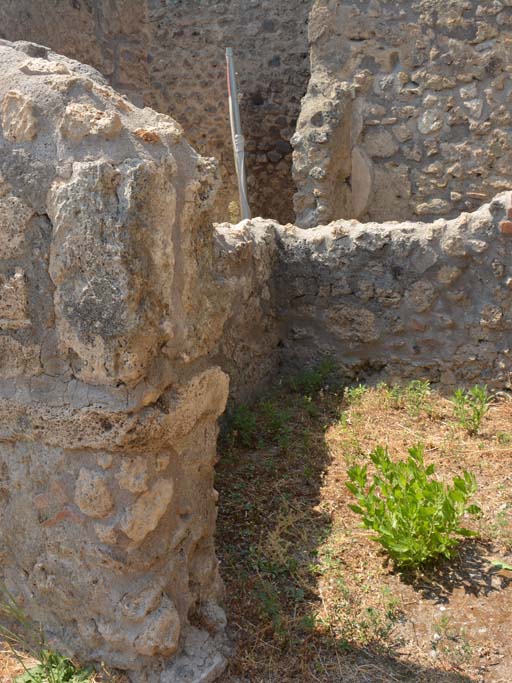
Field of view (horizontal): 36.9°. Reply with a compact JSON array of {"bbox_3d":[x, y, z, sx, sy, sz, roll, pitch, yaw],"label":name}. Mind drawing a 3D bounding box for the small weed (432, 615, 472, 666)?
[{"bbox_3d":[0.598,0.905,2.338,0.125,0.110,0.125,0,12,0],"label":"small weed"}]

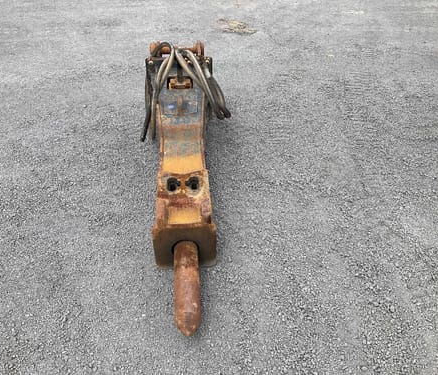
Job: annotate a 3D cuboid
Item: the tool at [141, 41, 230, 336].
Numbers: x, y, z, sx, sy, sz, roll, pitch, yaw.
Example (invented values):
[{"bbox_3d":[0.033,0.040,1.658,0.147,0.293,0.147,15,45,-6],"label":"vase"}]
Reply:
[{"bbox_3d":[-0.196,-0.228,2.434,0.560,0.530,2.230,-3,39,-4],"label":"tool"}]

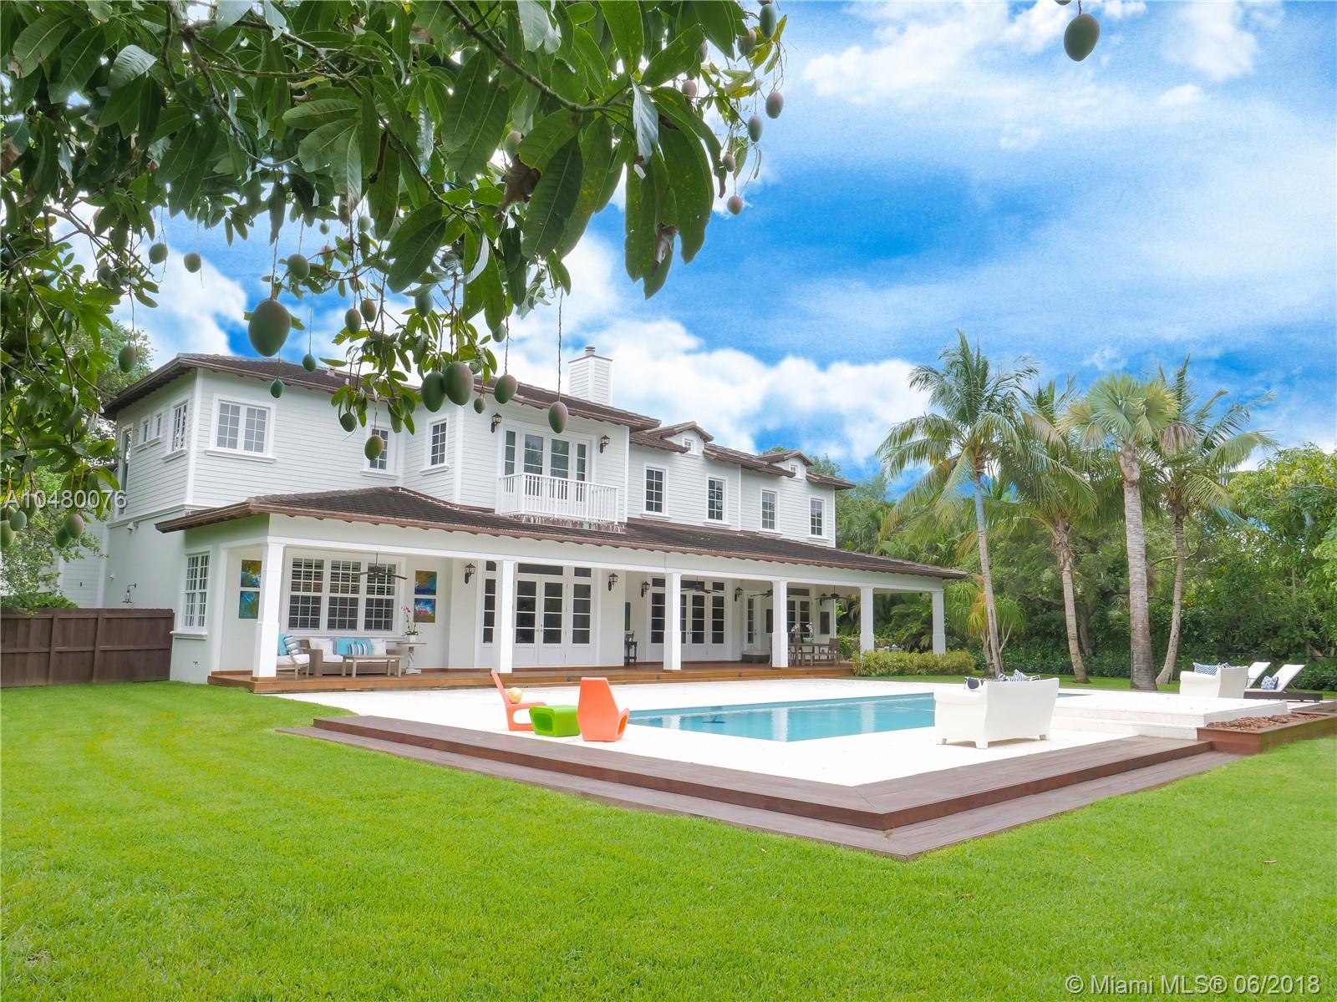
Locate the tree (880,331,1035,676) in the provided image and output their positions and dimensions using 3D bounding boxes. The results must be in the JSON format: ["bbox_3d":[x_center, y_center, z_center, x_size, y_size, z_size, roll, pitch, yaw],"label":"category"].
[{"bbox_3d":[9.821,-0.040,31.297,5.100,11.837,5.100,1,-8,0],"label":"tree"}]

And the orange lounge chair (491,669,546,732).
[{"bbox_3d":[-1.996,2.657,12.430,0.740,0.800,0.520,2,-8,-8],"label":"orange lounge chair"}]

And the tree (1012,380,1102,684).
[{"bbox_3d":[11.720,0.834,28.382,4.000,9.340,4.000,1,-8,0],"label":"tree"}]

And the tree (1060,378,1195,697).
[{"bbox_3d":[12.597,0.744,25.380,3.400,8.697,3.400,1,-8,0],"label":"tree"}]

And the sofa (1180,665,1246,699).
[{"bbox_3d":[10.726,3.663,18.211,1.840,0.780,0.770,9,-11,-44],"label":"sofa"}]

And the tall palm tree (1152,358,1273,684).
[{"bbox_3d":[16.323,0.545,28.490,4.600,10.068,4.600,1,-8,0],"label":"tall palm tree"}]

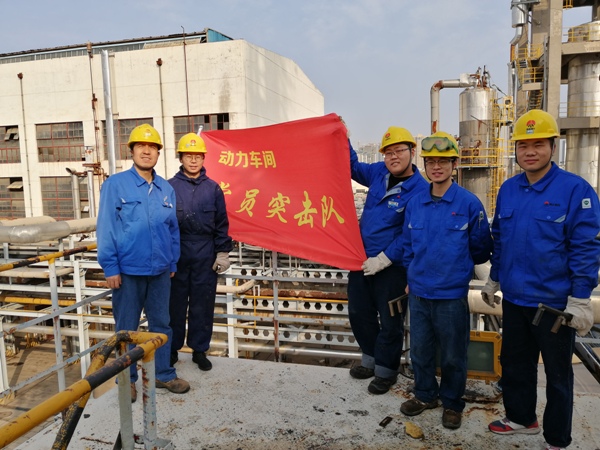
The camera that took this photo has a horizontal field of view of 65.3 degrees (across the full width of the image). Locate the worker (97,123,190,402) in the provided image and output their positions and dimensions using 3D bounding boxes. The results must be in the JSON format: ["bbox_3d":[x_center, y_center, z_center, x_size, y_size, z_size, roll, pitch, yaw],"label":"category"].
[{"bbox_3d":[-1.058,0.253,3.163,0.520,1.833,0.350,-5,7,-32],"label":"worker"}]

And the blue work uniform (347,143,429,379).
[{"bbox_3d":[0.615,0.259,3.252,0.560,1.591,0.380,3,7,37],"label":"blue work uniform"}]

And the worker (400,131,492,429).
[{"bbox_3d":[0.873,0.309,2.809,0.490,1.706,0.340,3,7,34],"label":"worker"}]

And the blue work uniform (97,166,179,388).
[{"bbox_3d":[-1.089,0.372,3.175,0.510,1.496,0.290,-5,7,-32],"label":"blue work uniform"}]

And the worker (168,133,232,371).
[{"bbox_3d":[-0.848,0.202,3.690,0.550,1.824,0.350,-3,6,-14],"label":"worker"}]

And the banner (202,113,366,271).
[{"bbox_3d":[-0.187,-0.259,3.524,1.490,1.060,0.150,2,7,33],"label":"banner"}]

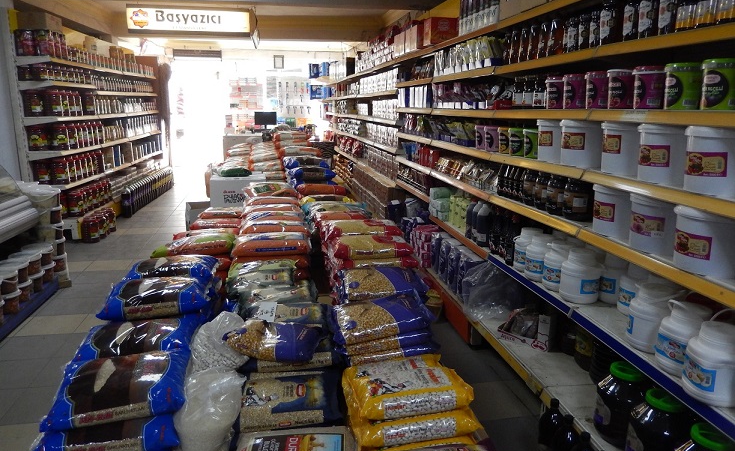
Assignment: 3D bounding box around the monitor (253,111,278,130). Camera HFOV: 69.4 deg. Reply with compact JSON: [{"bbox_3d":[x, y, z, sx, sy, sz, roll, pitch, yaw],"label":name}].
[{"bbox_3d":[-1.947,-2.003,10.200,0.420,0.370,0.180,-2,13,-9],"label":"monitor"}]

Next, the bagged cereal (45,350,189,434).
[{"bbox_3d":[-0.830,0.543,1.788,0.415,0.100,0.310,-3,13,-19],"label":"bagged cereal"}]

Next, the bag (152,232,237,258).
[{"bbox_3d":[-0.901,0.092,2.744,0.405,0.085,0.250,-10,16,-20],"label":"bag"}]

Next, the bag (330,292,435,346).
[{"bbox_3d":[0.065,0.452,2.573,0.440,0.075,0.320,-5,13,-20],"label":"bag"}]

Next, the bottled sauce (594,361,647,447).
[{"bbox_3d":[0.975,0.666,2.015,0.188,0.268,0.188,-10,16,-38],"label":"bottled sauce"}]

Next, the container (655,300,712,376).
[{"bbox_3d":[1.075,0.372,1.781,0.174,0.205,0.174,-9,16,-36],"label":"container"}]

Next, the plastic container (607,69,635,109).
[{"bbox_3d":[1.091,-0.580,2.266,0.116,0.166,0.116,-12,17,-42],"label":"plastic container"}]

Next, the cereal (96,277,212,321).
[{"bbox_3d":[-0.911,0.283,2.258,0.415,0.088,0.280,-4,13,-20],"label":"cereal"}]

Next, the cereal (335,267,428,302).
[{"bbox_3d":[0.038,0.239,2.291,0.390,0.095,0.275,-3,13,-13],"label":"cereal"}]

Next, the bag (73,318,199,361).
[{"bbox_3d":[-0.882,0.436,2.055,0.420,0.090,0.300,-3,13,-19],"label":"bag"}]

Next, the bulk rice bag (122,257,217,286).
[{"bbox_3d":[-1.010,0.249,2.769,0.450,0.100,0.300,-3,13,-15],"label":"bulk rice bag"}]

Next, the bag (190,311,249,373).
[{"bbox_3d":[-0.512,0.418,1.850,0.220,0.210,0.200,-2,13,-9],"label":"bag"}]

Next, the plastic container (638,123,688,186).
[{"bbox_3d":[1.042,-0.254,1.858,0.170,0.203,0.170,-8,15,-33],"label":"plastic container"}]

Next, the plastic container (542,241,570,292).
[{"bbox_3d":[0.919,0.190,2.502,0.172,0.205,0.172,-9,16,-38],"label":"plastic container"}]

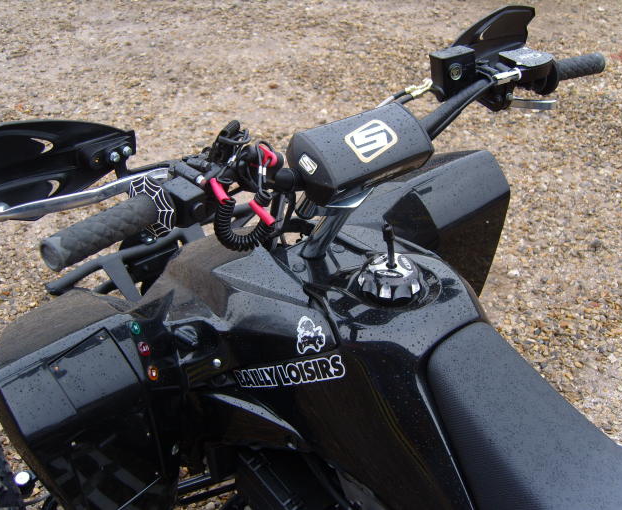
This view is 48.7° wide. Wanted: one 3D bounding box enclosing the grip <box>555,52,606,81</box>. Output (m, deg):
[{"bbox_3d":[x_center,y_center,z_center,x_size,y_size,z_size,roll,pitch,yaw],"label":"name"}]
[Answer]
[{"bbox_3d":[0.374,-0.261,0.963,0.108,0.032,0.032,-17,38,-26],"label":"grip"}]

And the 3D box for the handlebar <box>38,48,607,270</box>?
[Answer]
[{"bbox_3d":[0.075,-0.126,0.839,0.835,0.155,0.145,-24,43,-32],"label":"handlebar"}]

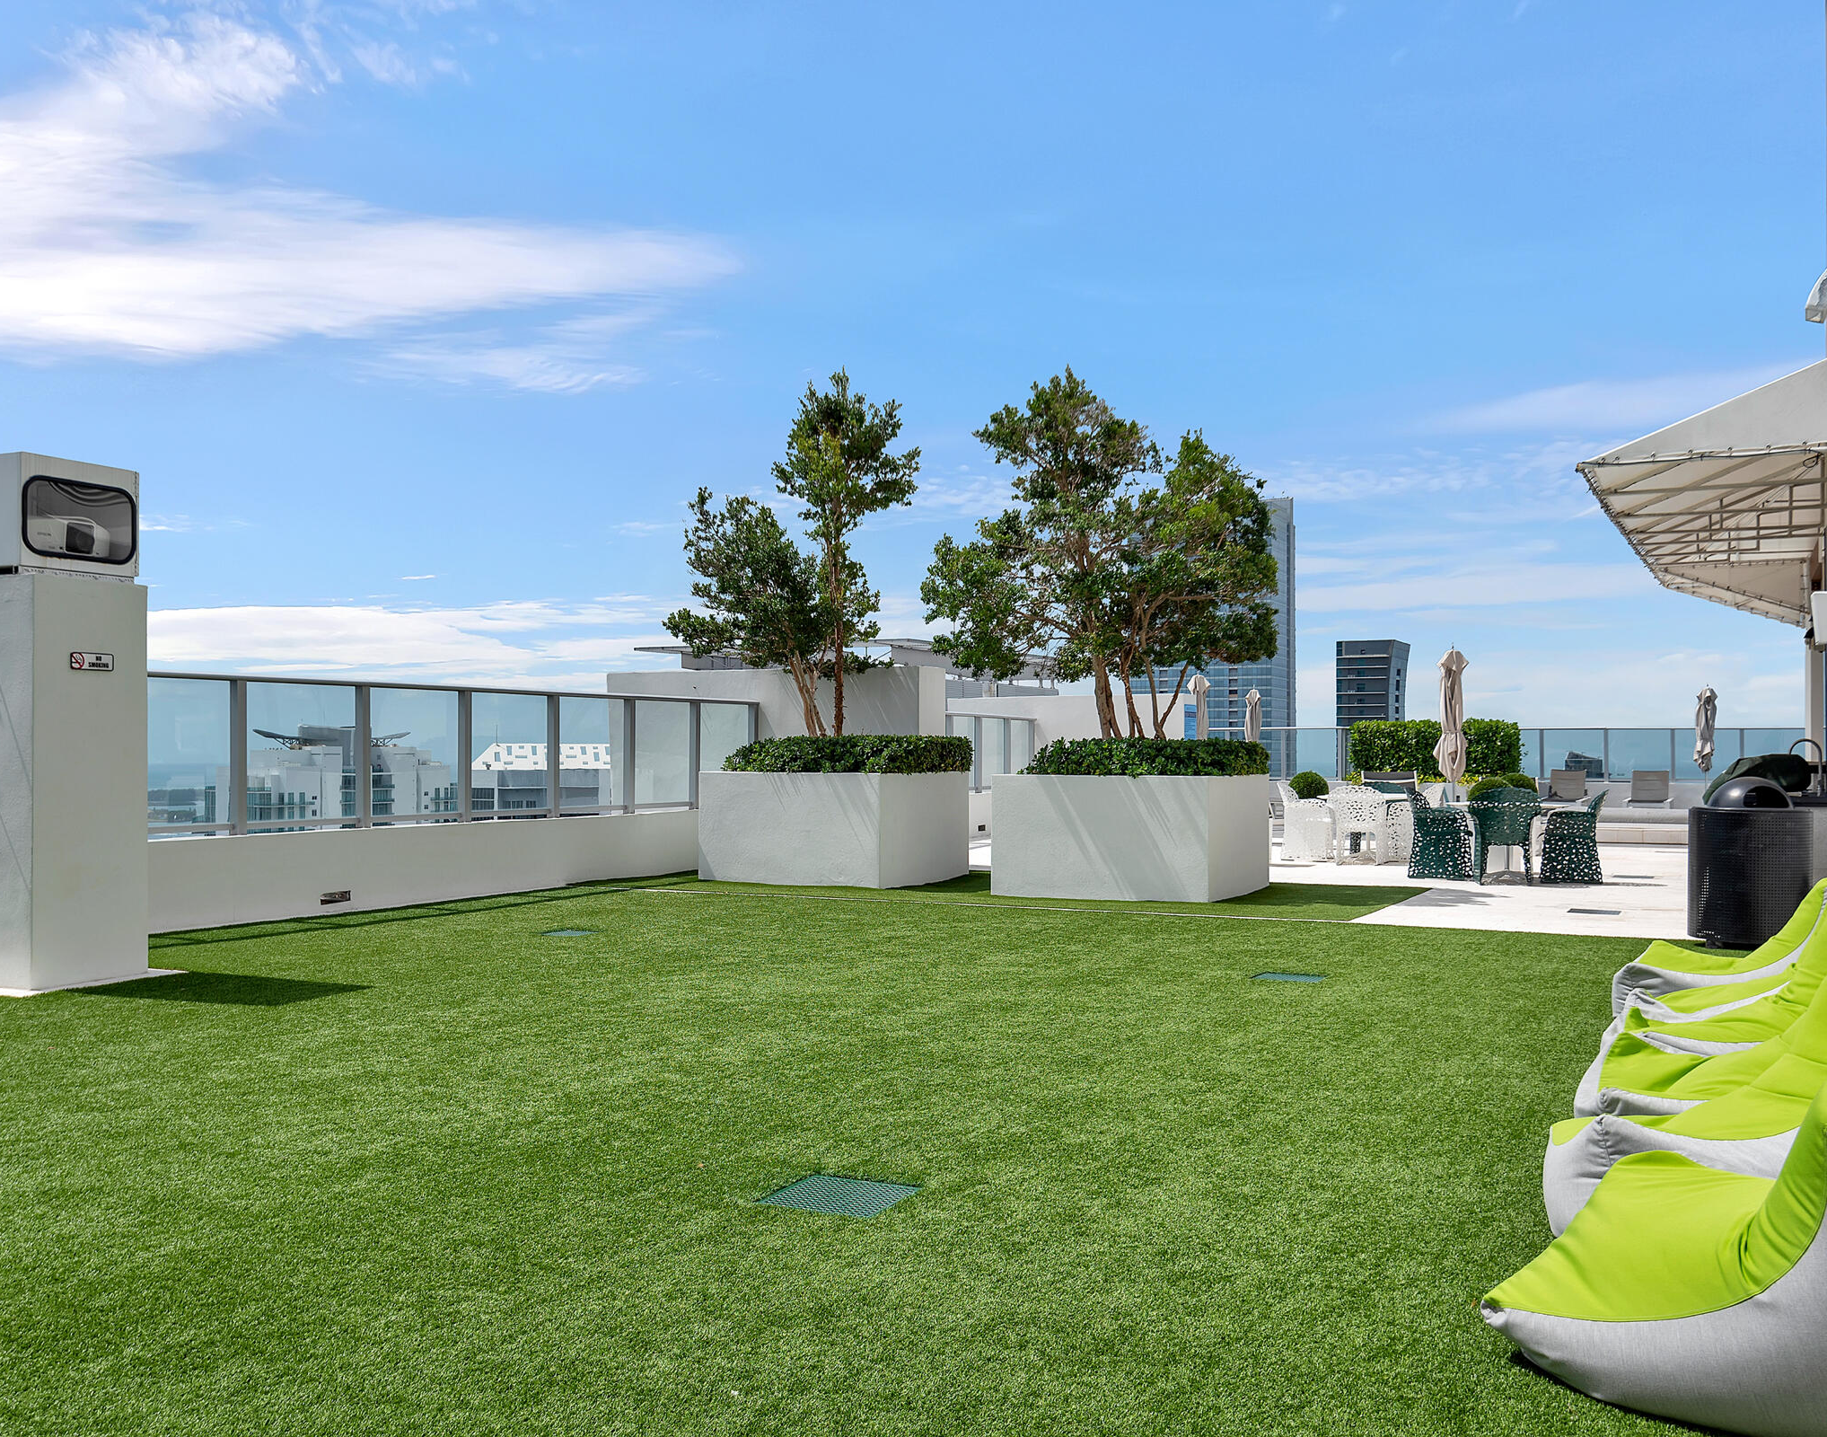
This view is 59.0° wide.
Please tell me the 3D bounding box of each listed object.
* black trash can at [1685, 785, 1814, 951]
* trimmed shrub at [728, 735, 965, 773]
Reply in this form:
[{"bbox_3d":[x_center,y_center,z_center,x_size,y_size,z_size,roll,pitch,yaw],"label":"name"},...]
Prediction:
[{"bbox_3d":[5.040,0.860,9.730,0.730,0.990,0.730,0,-1,0],"label":"black trash can"},{"bbox_3d":[-0.620,0.348,15.078,1.692,0.398,1.752,-1,-1,27],"label":"trimmed shrub"}]

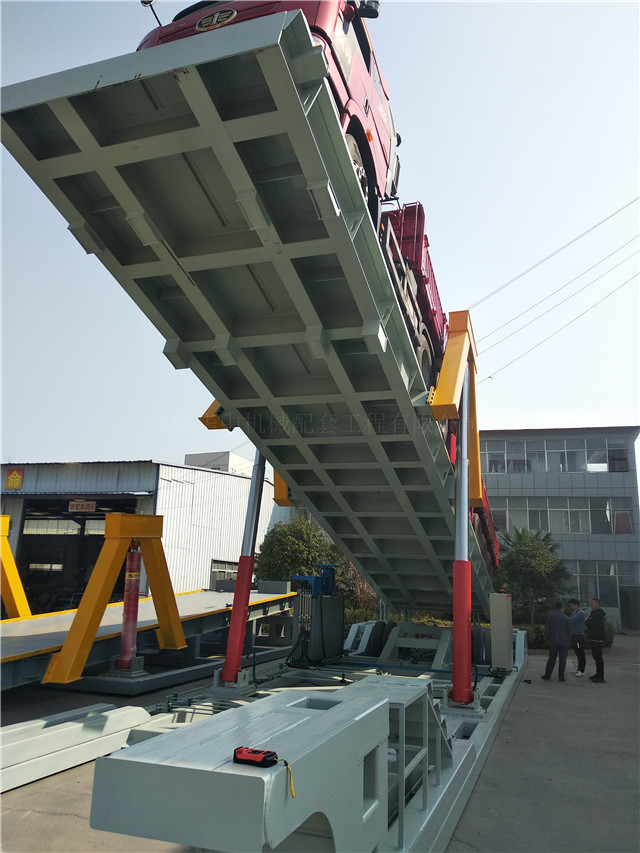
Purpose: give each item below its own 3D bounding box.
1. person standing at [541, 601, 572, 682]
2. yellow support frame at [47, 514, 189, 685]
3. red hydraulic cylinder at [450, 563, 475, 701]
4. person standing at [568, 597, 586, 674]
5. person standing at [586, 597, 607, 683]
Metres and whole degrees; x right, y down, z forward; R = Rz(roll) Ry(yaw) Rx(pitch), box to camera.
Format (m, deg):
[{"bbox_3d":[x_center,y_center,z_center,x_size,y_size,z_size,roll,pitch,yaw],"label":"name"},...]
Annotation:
[{"bbox_3d":[5.192,4.740,14.190,0.580,1.660,0.360,-6,-16,30],"label":"person standing"},{"bbox_3d":[-3.299,2.826,11.214,0.400,2.500,3.550,-3,-10,19],"label":"yellow support frame"},{"bbox_3d":[1.997,2.861,9.064,0.310,1.930,0.280,-3,-23,19],"label":"red hydraulic cylinder"},{"bbox_3d":[6.026,4.972,15.159,0.450,1.740,0.480,3,-14,-2],"label":"person standing"},{"bbox_3d":[6.150,4.768,14.368,0.440,1.760,0.500,2,-14,2],"label":"person standing"}]

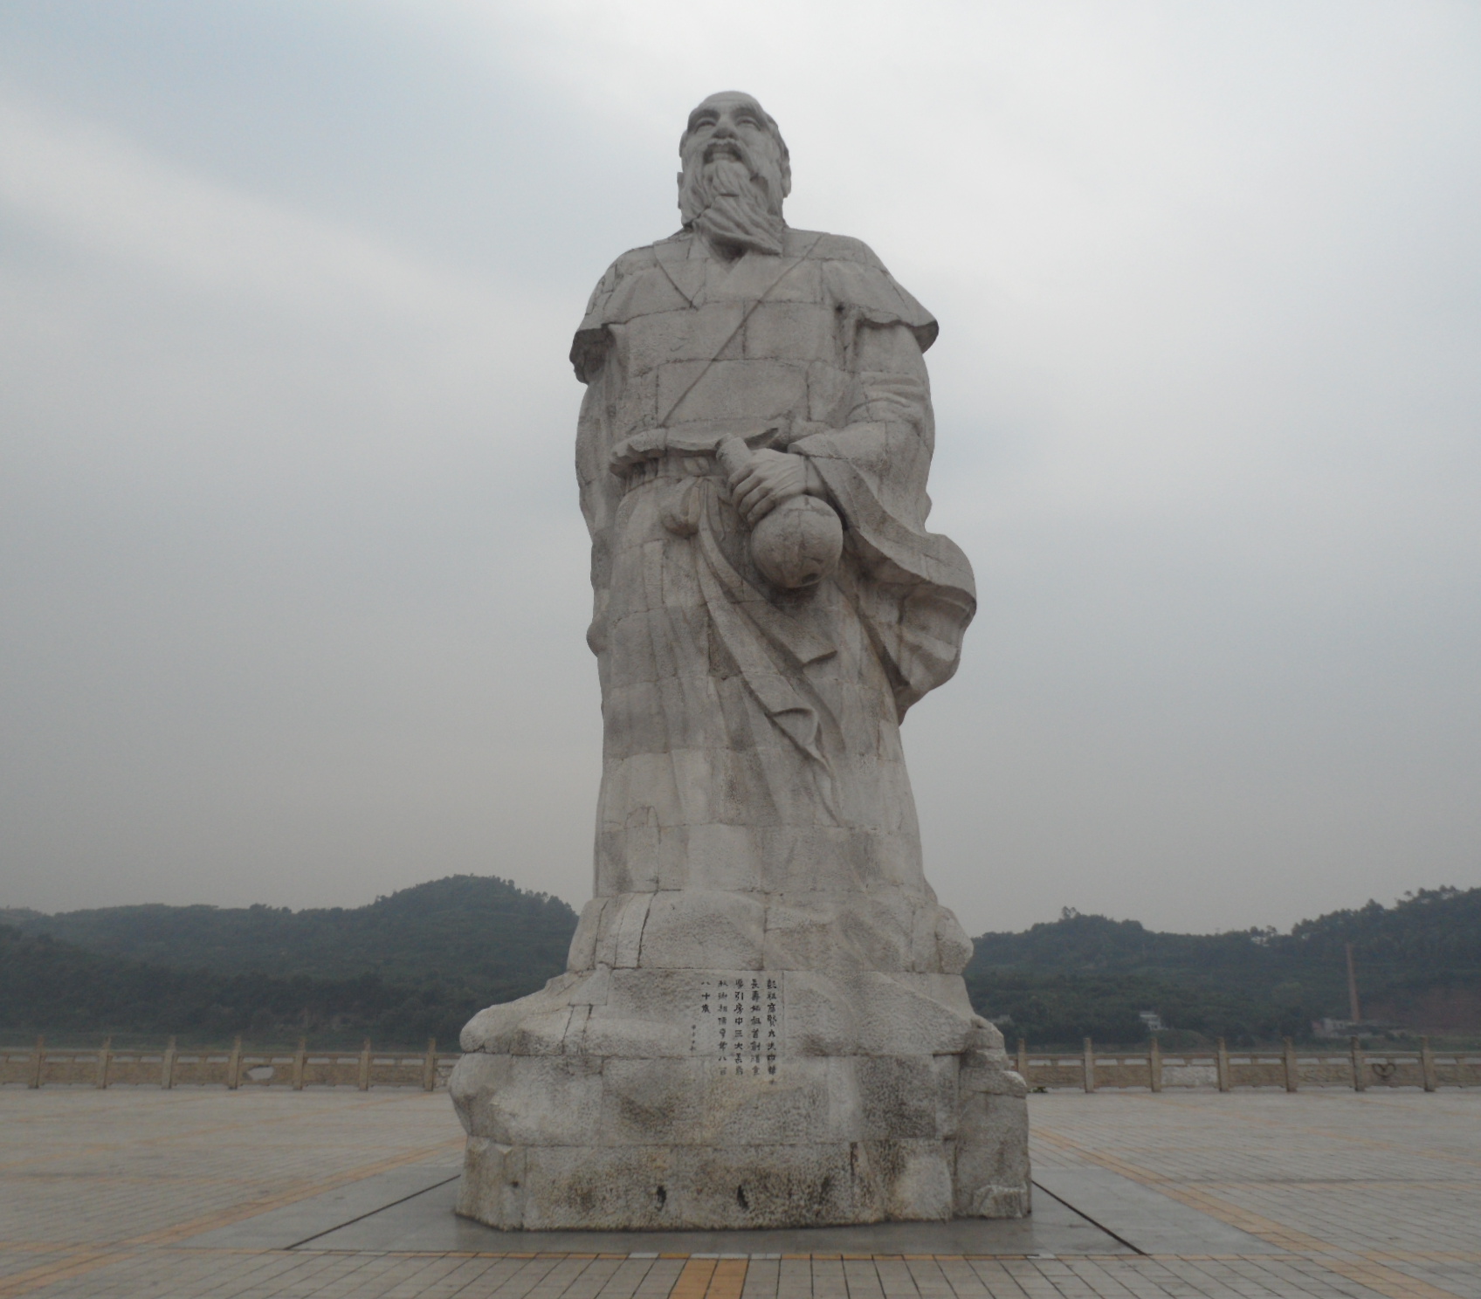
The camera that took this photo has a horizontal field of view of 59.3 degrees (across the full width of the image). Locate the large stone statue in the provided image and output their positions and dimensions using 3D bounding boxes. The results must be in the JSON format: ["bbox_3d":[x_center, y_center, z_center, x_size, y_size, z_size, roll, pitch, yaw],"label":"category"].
[{"bbox_3d":[0.000,-0.673,13.733,4.884,12.032,3.700,-1,-16,3],"label":"large stone statue"}]

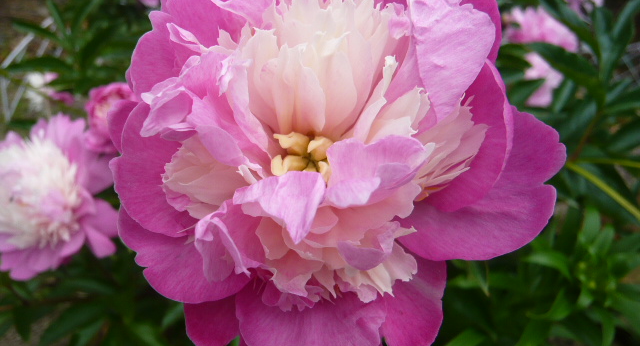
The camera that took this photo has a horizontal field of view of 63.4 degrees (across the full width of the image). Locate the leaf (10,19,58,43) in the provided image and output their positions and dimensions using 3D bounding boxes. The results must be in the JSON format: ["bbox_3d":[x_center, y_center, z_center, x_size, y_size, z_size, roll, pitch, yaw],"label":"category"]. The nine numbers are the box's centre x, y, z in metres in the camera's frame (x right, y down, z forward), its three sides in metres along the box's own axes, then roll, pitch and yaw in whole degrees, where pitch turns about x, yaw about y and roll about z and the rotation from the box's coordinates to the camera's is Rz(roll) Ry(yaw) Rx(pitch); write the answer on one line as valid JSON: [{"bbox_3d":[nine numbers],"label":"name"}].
[{"bbox_3d":[-0.465,-0.232,0.845,0.076,0.014,0.022,19,56,-8],"label":"leaf"}]

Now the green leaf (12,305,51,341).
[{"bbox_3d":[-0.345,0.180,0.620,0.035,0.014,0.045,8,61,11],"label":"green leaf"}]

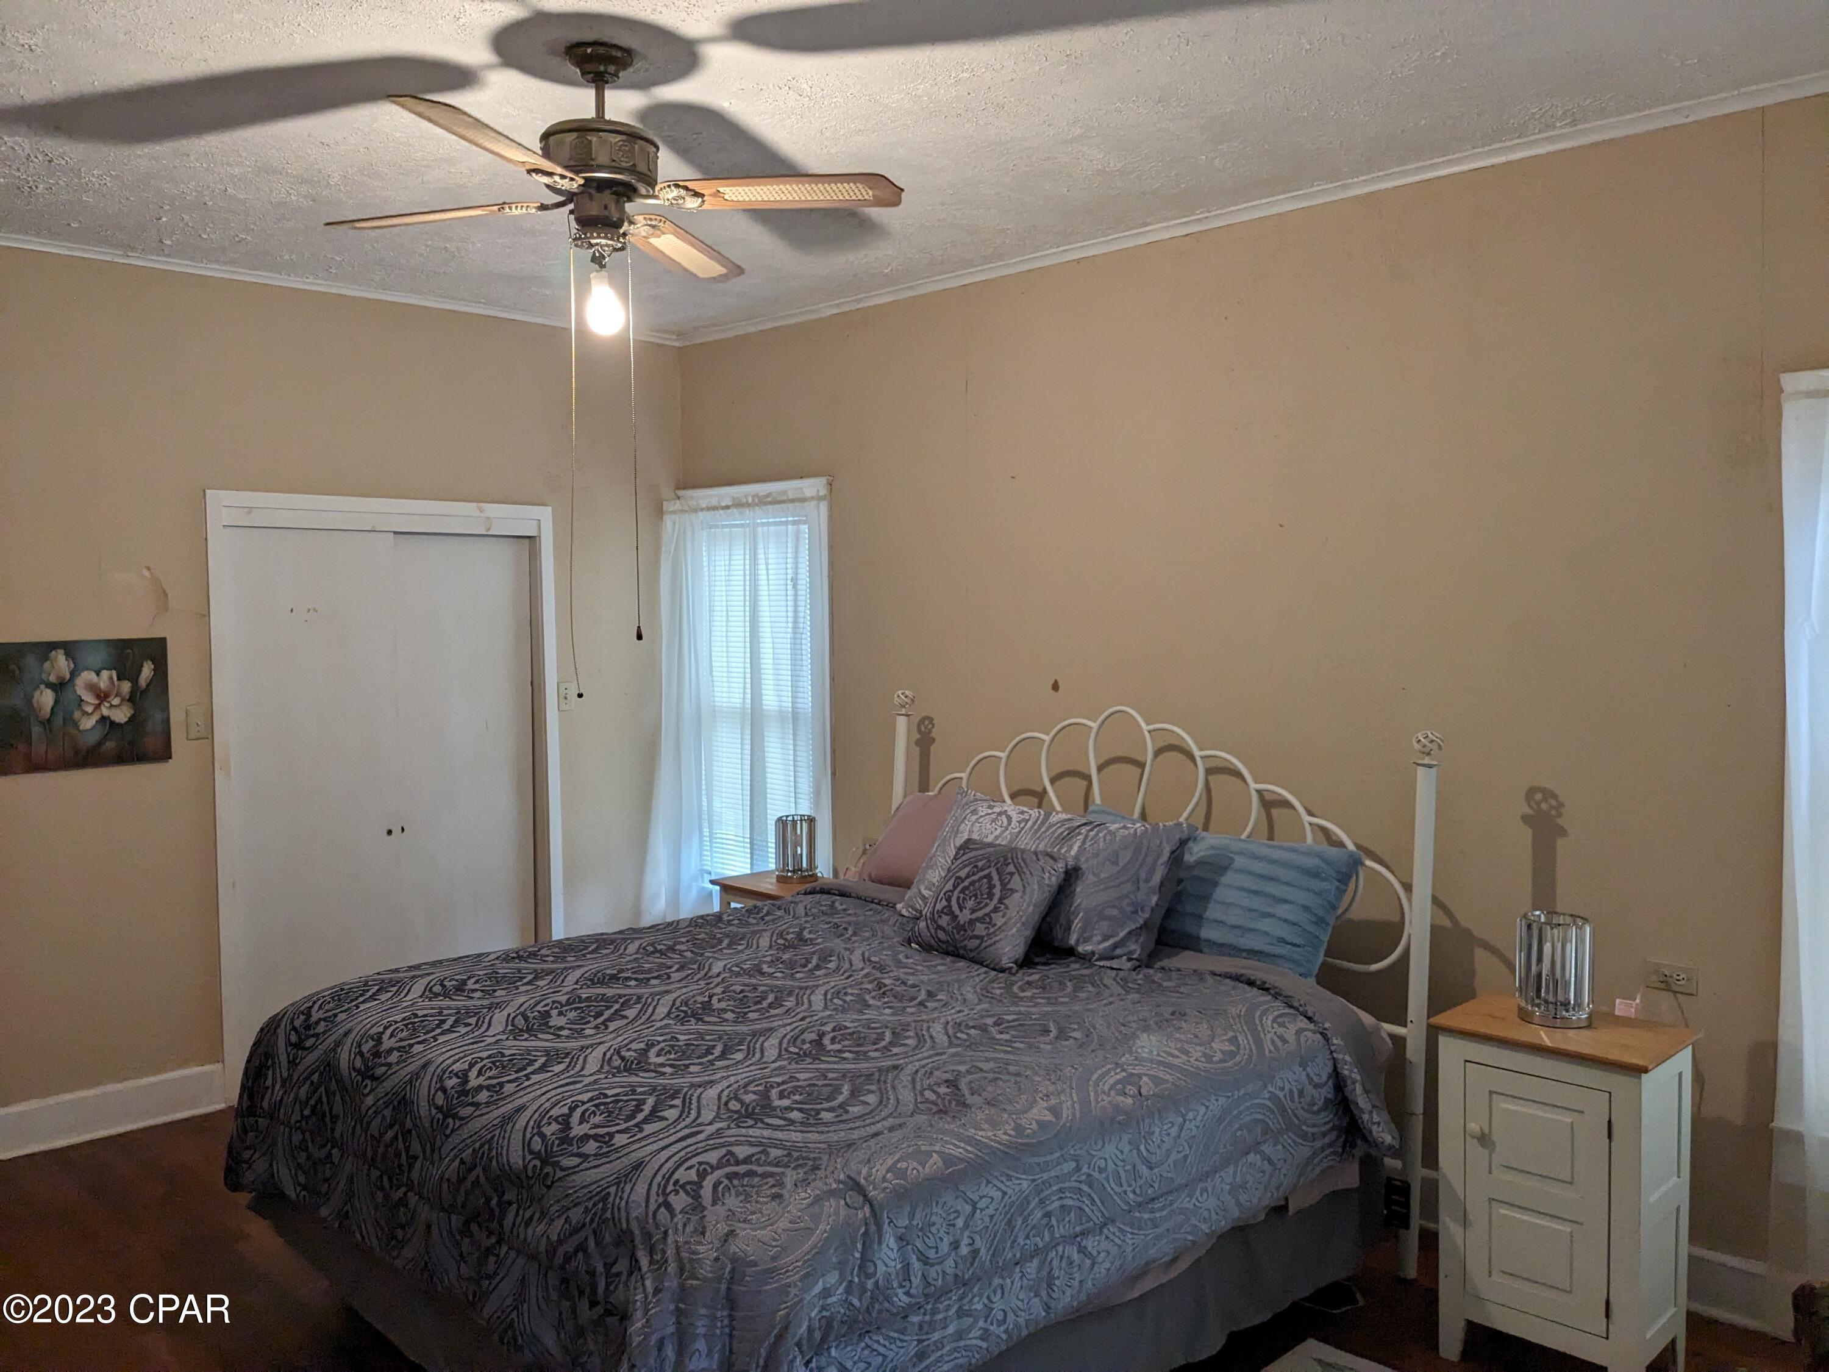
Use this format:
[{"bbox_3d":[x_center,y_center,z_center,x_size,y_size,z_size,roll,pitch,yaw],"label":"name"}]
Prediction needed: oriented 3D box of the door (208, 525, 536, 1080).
[{"bbox_3d":[-1.942,0.410,5.325,0.080,1.986,1.183,3,5,45],"label":"door"}]

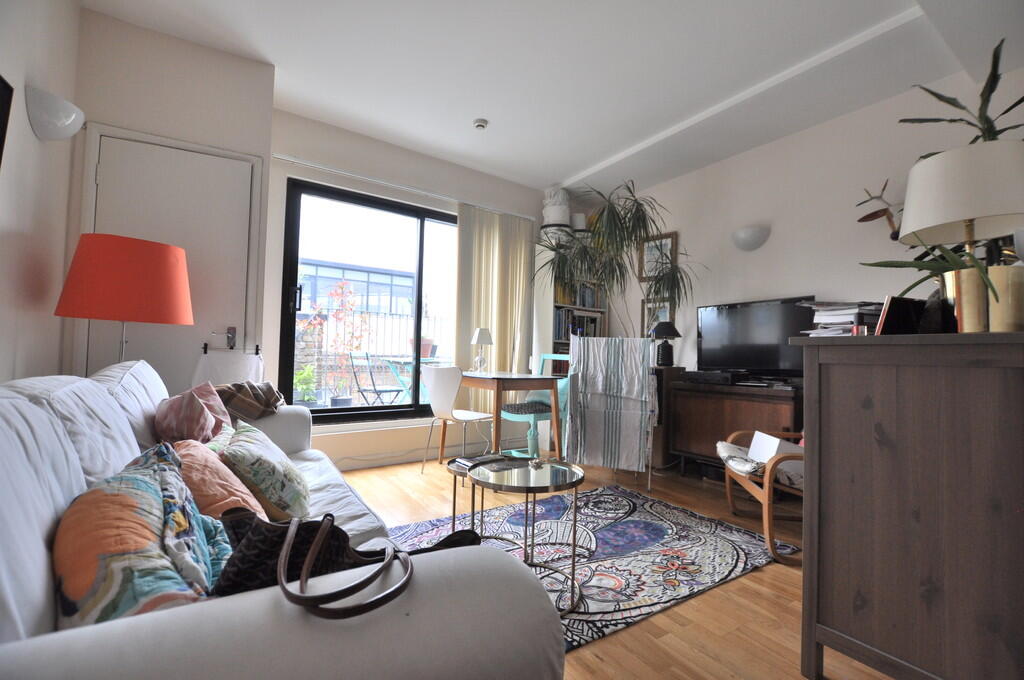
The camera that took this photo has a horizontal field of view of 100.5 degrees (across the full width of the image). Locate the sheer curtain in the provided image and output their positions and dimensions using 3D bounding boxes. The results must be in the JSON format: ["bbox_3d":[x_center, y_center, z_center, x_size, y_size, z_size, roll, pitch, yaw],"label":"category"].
[{"bbox_3d":[-0.138,-0.253,3.863,0.850,1.840,0.110,3,-2,-34],"label":"sheer curtain"}]

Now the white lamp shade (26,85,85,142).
[{"bbox_3d":[-1.769,-0.877,1.677,0.130,0.170,0.275,3,-2,-34],"label":"white lamp shade"}]

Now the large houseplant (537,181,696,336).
[{"bbox_3d":[0.834,-0.137,3.576,1.000,2.340,1.050,3,-2,-34],"label":"large houseplant"}]

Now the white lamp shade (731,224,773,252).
[{"bbox_3d":[1.754,-0.756,3.171,0.130,0.165,0.275,3,-2,-34],"label":"white lamp shade"}]

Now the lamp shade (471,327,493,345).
[{"bbox_3d":[-0.248,-0.031,3.474,0.145,0.140,0.145,3,-2,-34],"label":"lamp shade"}]

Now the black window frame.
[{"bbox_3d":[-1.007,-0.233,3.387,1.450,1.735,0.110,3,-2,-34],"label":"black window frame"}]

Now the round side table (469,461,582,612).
[{"bbox_3d":[0.052,0.742,1.677,0.475,0.455,0.475,1,-2,0],"label":"round side table"}]

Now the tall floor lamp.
[{"bbox_3d":[-1.657,0.252,1.835,0.450,1.360,0.450,3,-2,-34],"label":"tall floor lamp"}]

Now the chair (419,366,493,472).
[{"bbox_3d":[-0.360,0.604,3.222,0.460,0.800,0.510,0,-2,38],"label":"chair"}]

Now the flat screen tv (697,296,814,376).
[{"bbox_3d":[1.667,0.007,2.990,0.090,0.540,0.800,3,-2,-34],"label":"flat screen tv"}]

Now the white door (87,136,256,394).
[{"bbox_3d":[-1.780,-0.035,2.238,0.640,1.950,0.050,2,-2,-27],"label":"white door"}]

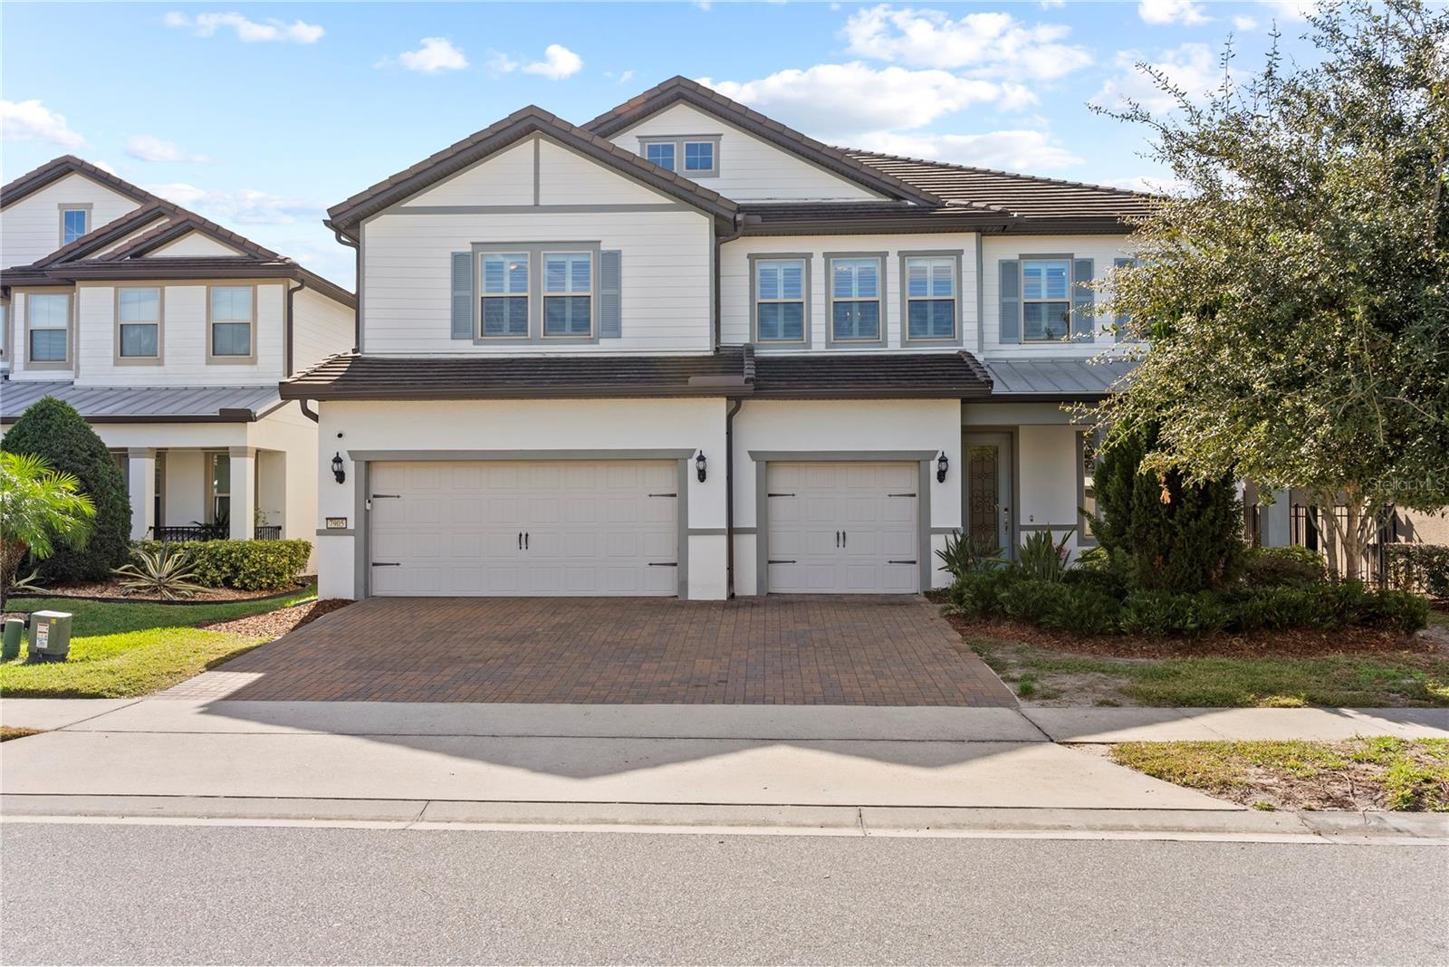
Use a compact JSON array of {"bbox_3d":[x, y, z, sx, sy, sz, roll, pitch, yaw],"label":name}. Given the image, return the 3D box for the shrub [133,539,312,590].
[{"bbox_3d":[-9.447,1.532,21.224,3.289,0.909,1.200,0,-2,3],"label":"shrub"}]

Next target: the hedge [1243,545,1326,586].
[{"bbox_3d":[8.304,1.362,16.805,1.305,0.850,1.200,0,-2,3],"label":"hedge"}]

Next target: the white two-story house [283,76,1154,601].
[{"bbox_3d":[1.485,-2.371,23.830,15.900,8.670,14.000,0,-2,3],"label":"white two-story house"}]

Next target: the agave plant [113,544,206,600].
[{"bbox_3d":[-9.665,1.495,19.282,1.568,0.878,1.400,0,-2,3],"label":"agave plant"}]

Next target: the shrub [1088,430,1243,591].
[{"bbox_3d":[6.343,0.449,16.169,2.105,2.737,1.900,0,-2,3],"label":"shrub"}]

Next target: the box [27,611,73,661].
[{"bbox_3d":[-7.680,1.742,12.825,0.380,0.557,0.300,0,-2,3],"label":"box"}]

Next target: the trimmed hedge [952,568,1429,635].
[{"bbox_3d":[5.904,1.573,15.007,5.600,0.690,2.400,0,-2,3],"label":"trimmed hedge"}]

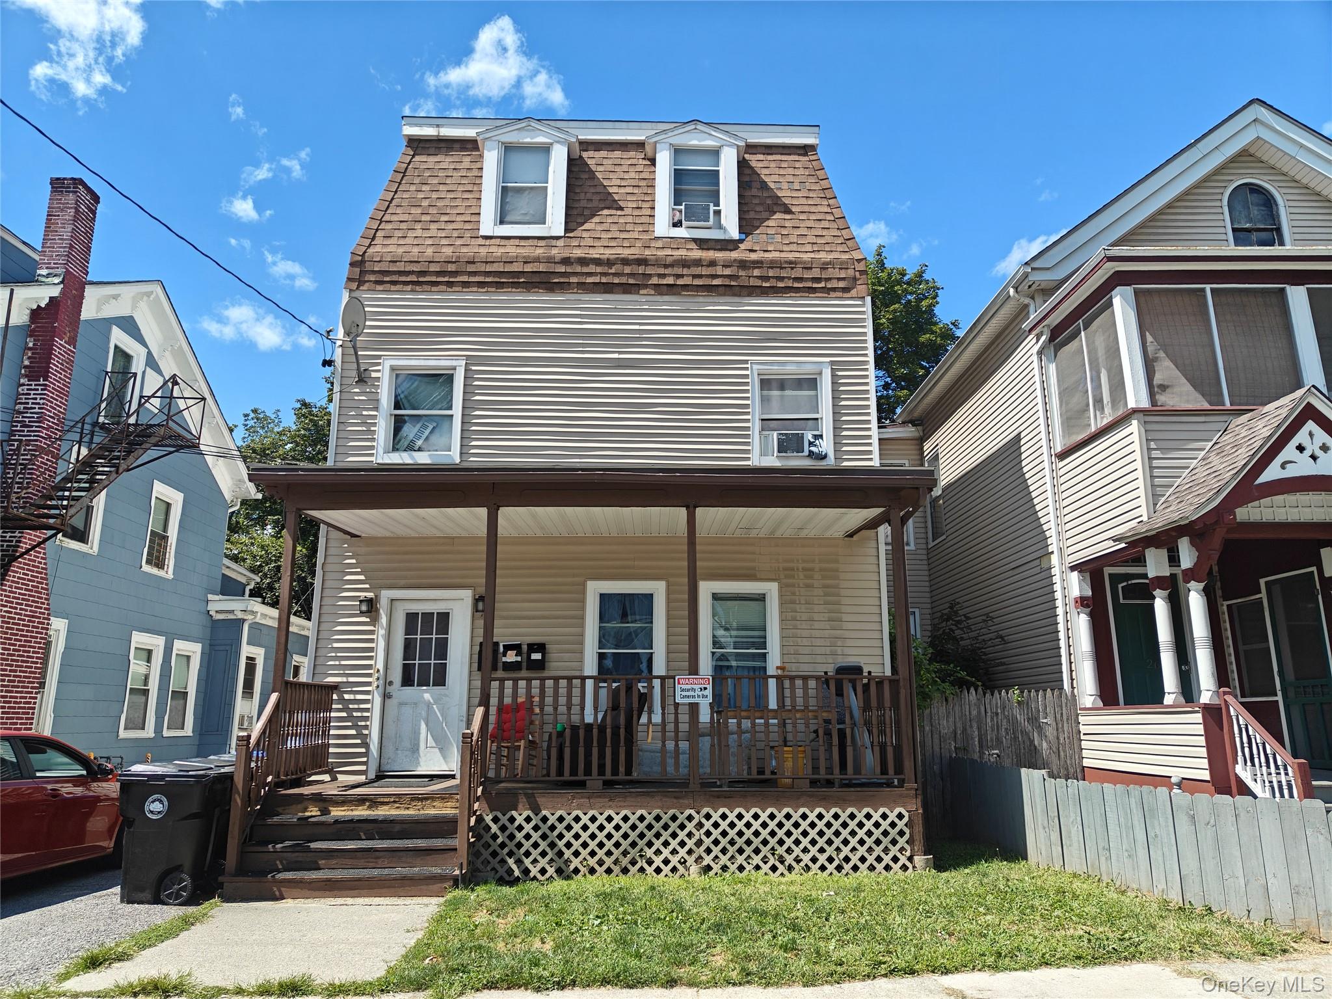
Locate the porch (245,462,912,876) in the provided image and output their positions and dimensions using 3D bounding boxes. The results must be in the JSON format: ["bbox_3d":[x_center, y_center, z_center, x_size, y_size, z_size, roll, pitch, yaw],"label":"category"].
[{"bbox_3d":[-0.748,1.776,9.955,6.900,4.120,2.280,0,-13,0],"label":"porch"}]

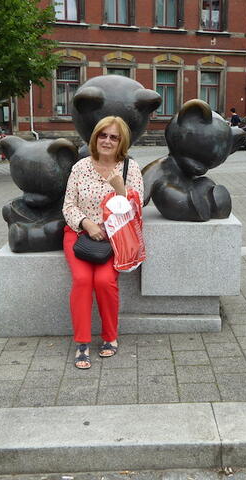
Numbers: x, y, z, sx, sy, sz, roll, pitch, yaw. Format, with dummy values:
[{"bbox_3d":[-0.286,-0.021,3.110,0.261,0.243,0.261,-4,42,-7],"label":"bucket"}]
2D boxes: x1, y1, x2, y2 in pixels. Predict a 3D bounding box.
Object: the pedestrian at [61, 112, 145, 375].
[{"bbox_3d":[-0.096,-0.035,3.433,0.485,1.333,0.758,1,12,3],"label":"pedestrian"}]

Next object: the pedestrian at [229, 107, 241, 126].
[{"bbox_3d":[5.119,-5.130,26.821,0.420,1.700,0.500,10,16,40],"label":"pedestrian"}]

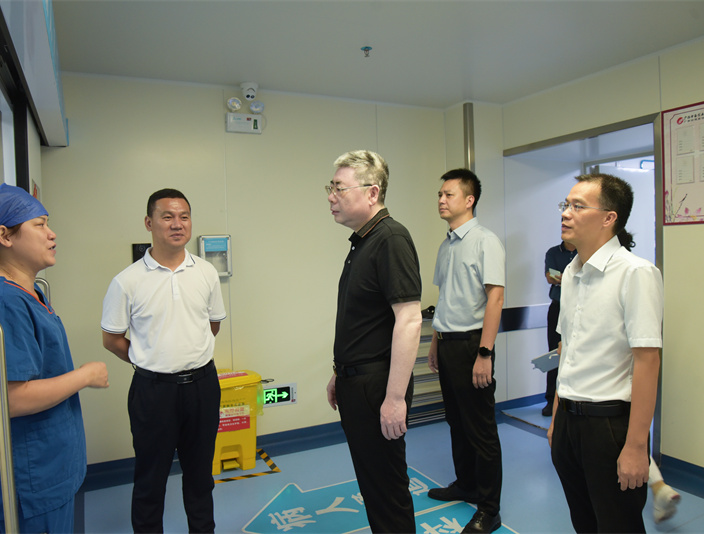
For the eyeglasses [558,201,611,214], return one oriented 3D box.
[{"bbox_3d":[0.864,-0.210,1.960,0.140,0.045,0.140,6,1,-13],"label":"eyeglasses"}]

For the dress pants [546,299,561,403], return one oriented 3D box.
[{"bbox_3d":[1.709,0.674,4.200,0.380,0.830,0.260,-1,3,18],"label":"dress pants"}]

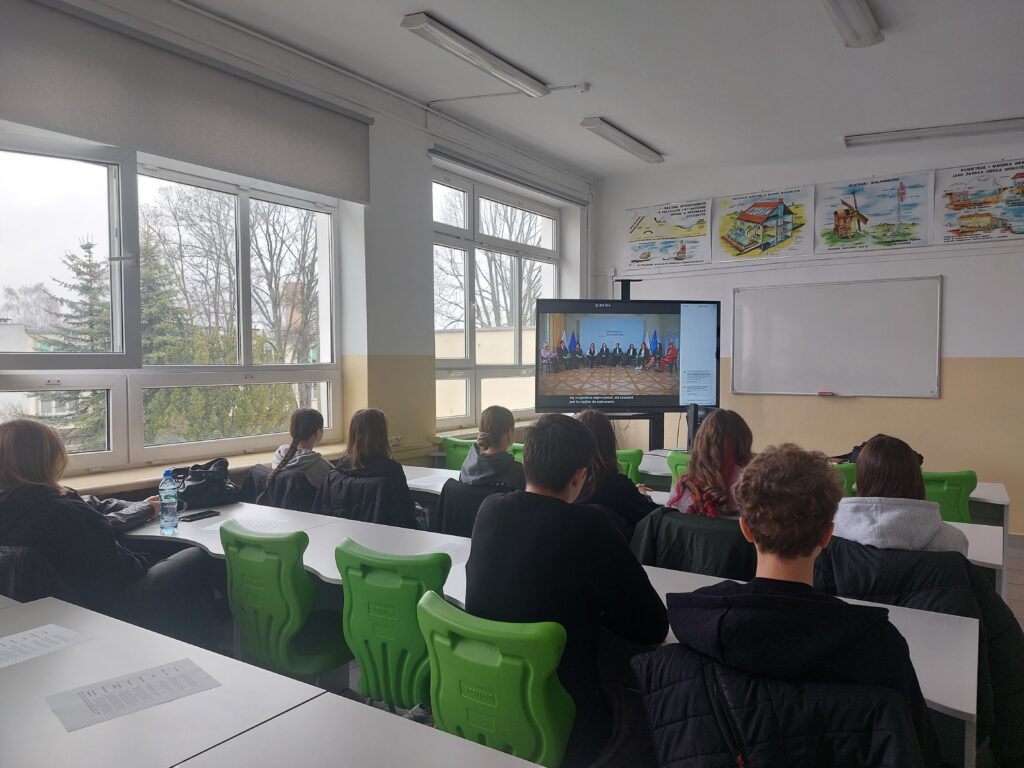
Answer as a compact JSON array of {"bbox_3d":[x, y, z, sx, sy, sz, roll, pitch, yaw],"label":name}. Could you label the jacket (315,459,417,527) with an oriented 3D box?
[{"bbox_3d":[-0.730,0.696,3.575,0.560,0.550,0.270,1,3,34],"label":"jacket"}]

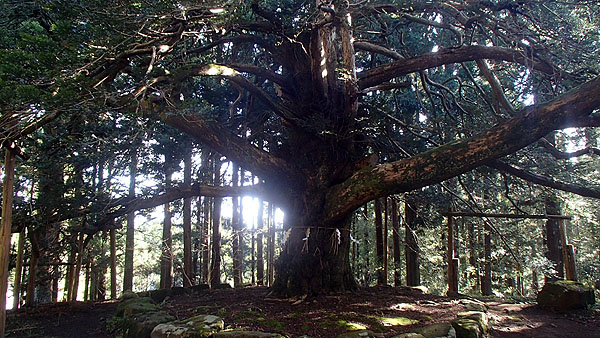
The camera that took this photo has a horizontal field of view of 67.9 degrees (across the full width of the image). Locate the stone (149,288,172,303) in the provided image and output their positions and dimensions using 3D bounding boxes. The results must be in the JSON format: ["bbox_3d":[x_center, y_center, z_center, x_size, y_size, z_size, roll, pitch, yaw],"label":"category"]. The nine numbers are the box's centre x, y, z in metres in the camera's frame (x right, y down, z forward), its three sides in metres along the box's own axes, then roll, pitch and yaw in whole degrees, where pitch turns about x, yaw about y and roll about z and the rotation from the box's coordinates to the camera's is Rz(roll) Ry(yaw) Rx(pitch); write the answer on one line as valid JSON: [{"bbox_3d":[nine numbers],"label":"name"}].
[{"bbox_3d":[-2.910,2.634,9.300,0.500,0.280,0.450,3,-8,-17],"label":"stone"}]

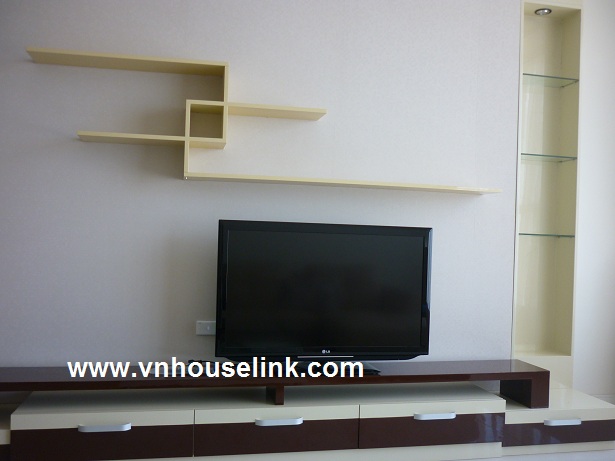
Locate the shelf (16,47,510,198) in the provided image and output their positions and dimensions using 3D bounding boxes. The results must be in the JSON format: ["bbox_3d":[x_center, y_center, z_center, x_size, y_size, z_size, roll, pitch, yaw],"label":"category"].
[{"bbox_3d":[-0.140,-0.517,2.958,2.366,0.560,0.200,2,0,-12],"label":"shelf"}]

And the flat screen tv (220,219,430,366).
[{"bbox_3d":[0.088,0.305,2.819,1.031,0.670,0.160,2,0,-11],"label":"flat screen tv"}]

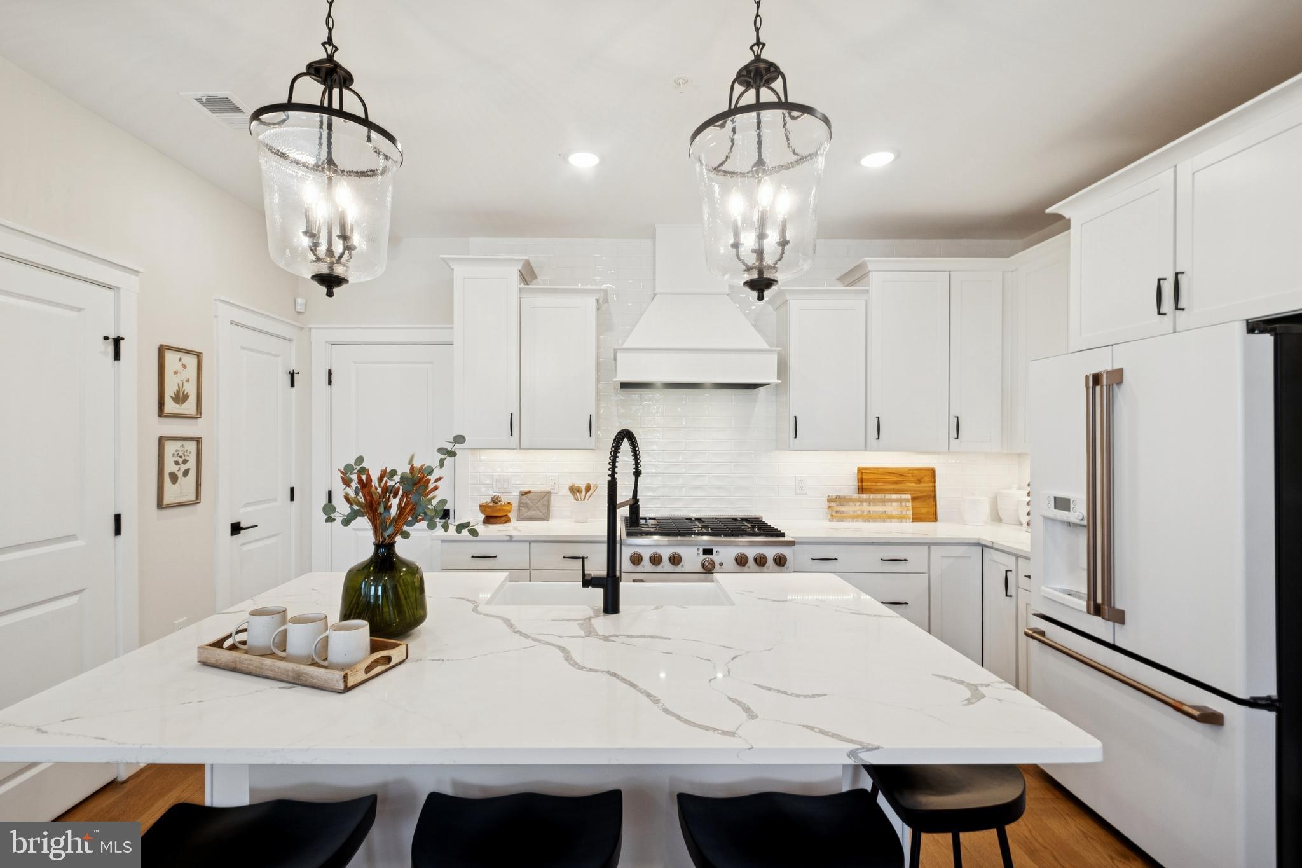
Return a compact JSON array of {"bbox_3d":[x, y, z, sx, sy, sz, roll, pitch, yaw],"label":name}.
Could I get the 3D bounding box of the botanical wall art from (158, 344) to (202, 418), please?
[{"bbox_3d":[-2.200,-0.239,2.548,0.025,0.330,0.244,0,0,-3],"label":"botanical wall art"}]

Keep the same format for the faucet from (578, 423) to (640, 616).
[{"bbox_3d":[-0.123,0.260,1.722,0.137,0.554,0.225,0,0,22],"label":"faucet"}]

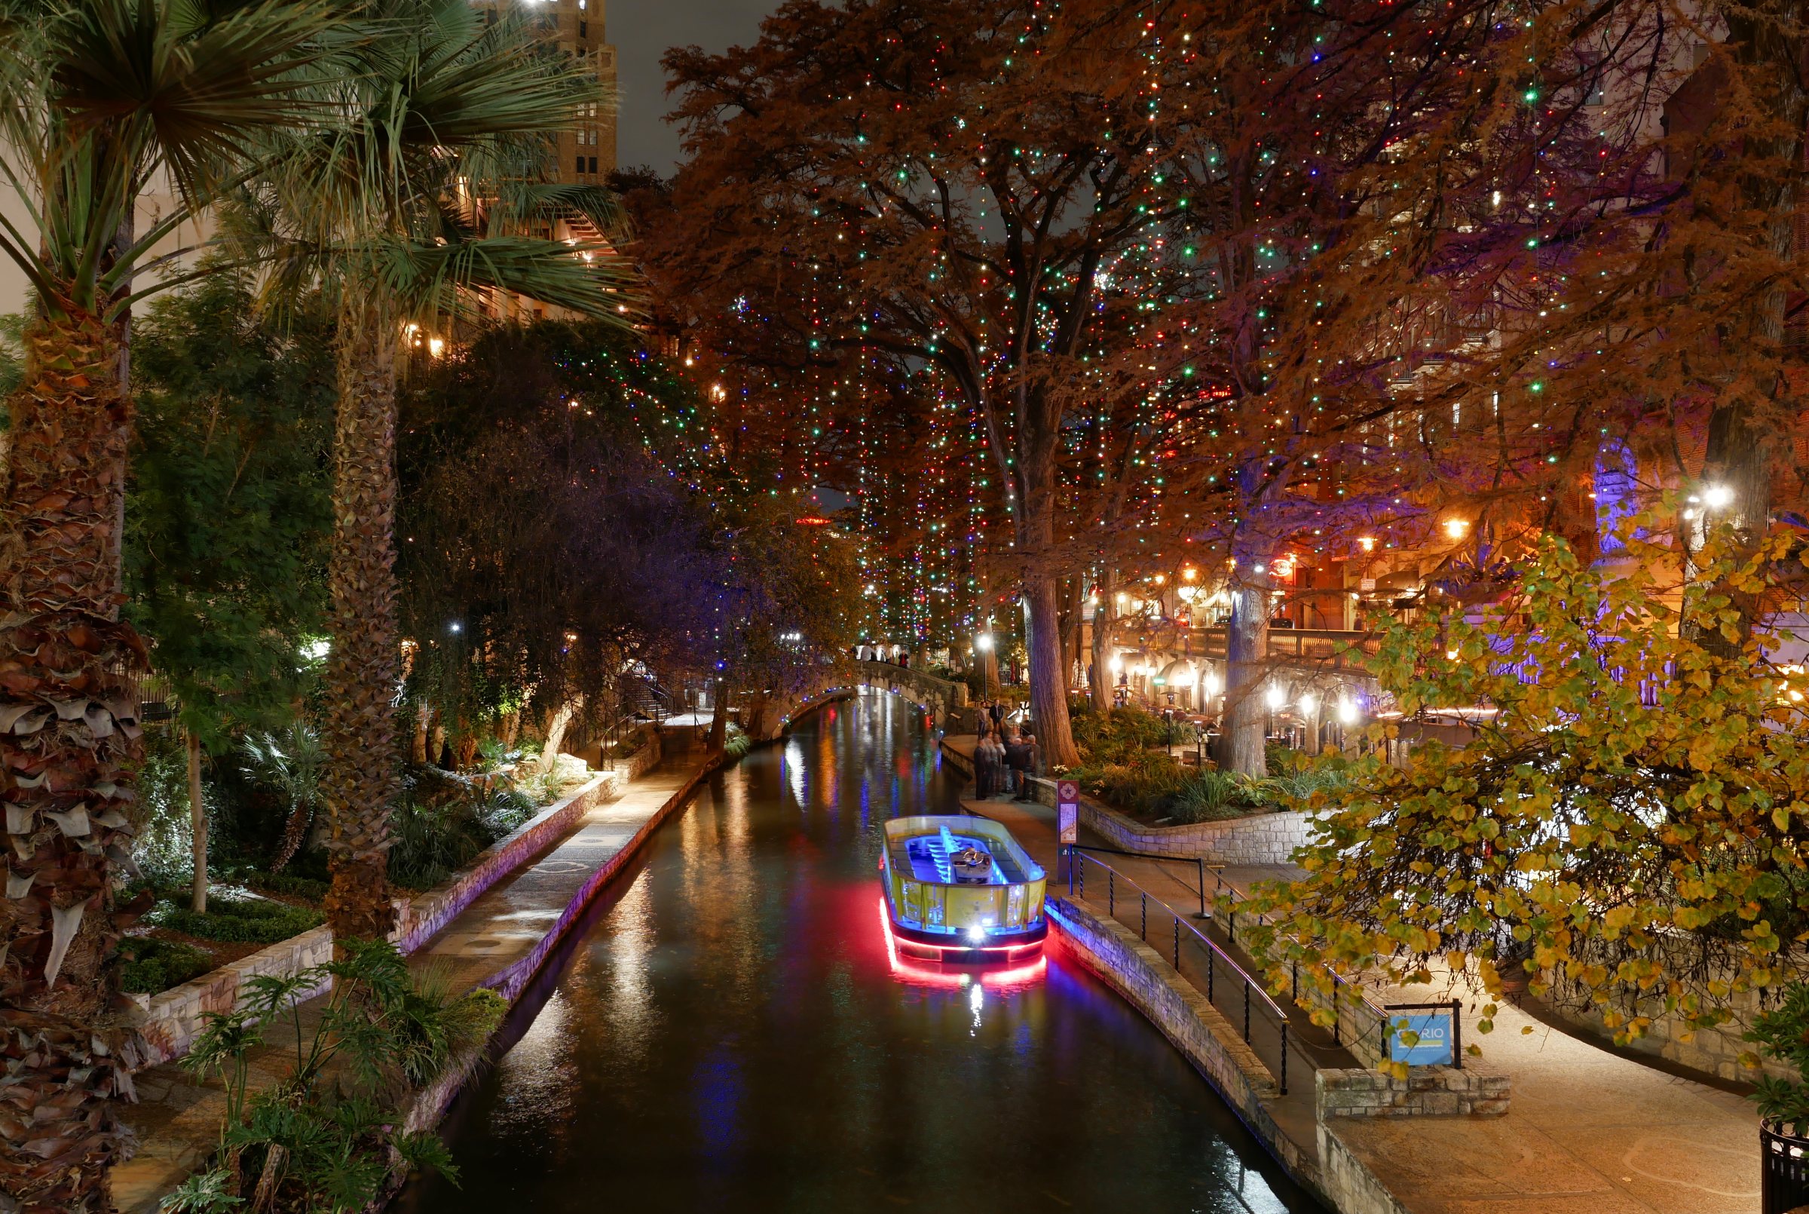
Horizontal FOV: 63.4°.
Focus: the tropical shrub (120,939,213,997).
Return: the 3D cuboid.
[{"bbox_3d":[-8.850,4.200,17.400,1.300,0.550,1.500,0,0,-27],"label":"tropical shrub"}]

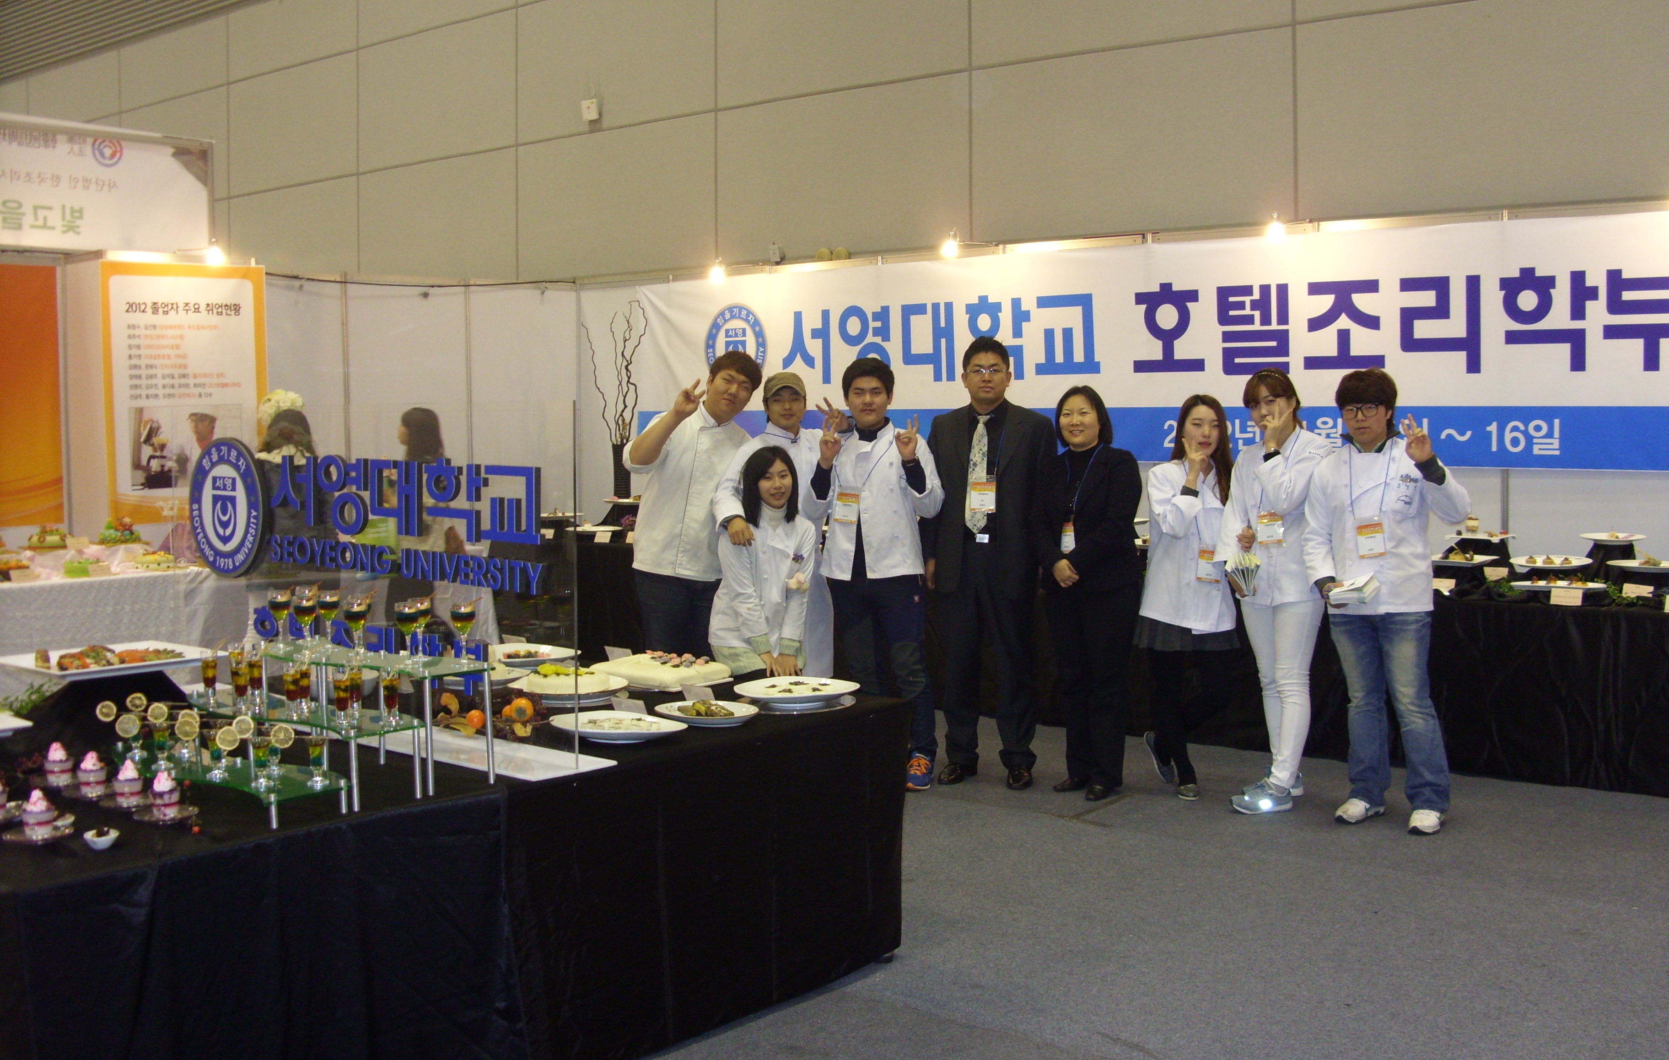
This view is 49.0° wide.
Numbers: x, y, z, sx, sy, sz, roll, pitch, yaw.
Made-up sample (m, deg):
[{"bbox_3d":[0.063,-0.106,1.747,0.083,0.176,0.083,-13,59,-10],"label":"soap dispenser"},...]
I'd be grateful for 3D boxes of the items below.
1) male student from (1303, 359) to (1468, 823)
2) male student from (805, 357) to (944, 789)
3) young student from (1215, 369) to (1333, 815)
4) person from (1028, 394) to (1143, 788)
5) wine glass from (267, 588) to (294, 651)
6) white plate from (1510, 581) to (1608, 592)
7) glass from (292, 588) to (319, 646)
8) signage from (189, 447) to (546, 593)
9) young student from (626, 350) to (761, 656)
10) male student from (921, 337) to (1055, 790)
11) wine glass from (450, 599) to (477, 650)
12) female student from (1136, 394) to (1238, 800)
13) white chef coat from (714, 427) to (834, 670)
[{"bbox_3d":[1.990,0.241,6.633,0.580,1.650,0.420,0,4,14],"label":"male student"},{"bbox_3d":[0.169,0.180,7.550,0.580,1.740,0.450,0,4,6],"label":"male student"},{"bbox_3d":[1.707,0.227,7.150,0.480,1.680,0.420,2,5,35],"label":"young student"},{"bbox_3d":[1.038,0.238,7.420,0.480,1.630,0.340,2,4,27],"label":"person"},{"bbox_3d":[-1.270,0.203,4.190,0.057,0.138,0.057,3,5,39],"label":"wine glass"},{"bbox_3d":[2.908,0.228,7.362,0.350,0.024,0.200,3,5,39],"label":"white plate"},{"bbox_3d":[-1.224,0.219,4.240,0.058,0.137,0.058,0,4,0],"label":"glass"},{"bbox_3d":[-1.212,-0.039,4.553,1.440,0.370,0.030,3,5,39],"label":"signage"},{"bbox_3d":[-0.562,0.178,7.350,0.570,1.780,0.450,0,4,0],"label":"young student"},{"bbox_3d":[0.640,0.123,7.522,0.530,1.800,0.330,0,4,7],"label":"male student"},{"bbox_3d":[-0.810,0.221,4.000,0.058,0.137,0.058,0,4,0],"label":"wine glass"},{"bbox_3d":[1.365,0.264,7.091,0.400,1.560,0.360,0,4,5],"label":"female student"},{"bbox_3d":[-0.257,0.095,7.600,0.540,1.070,0.380,-1,4,-5],"label":"white chef coat"}]

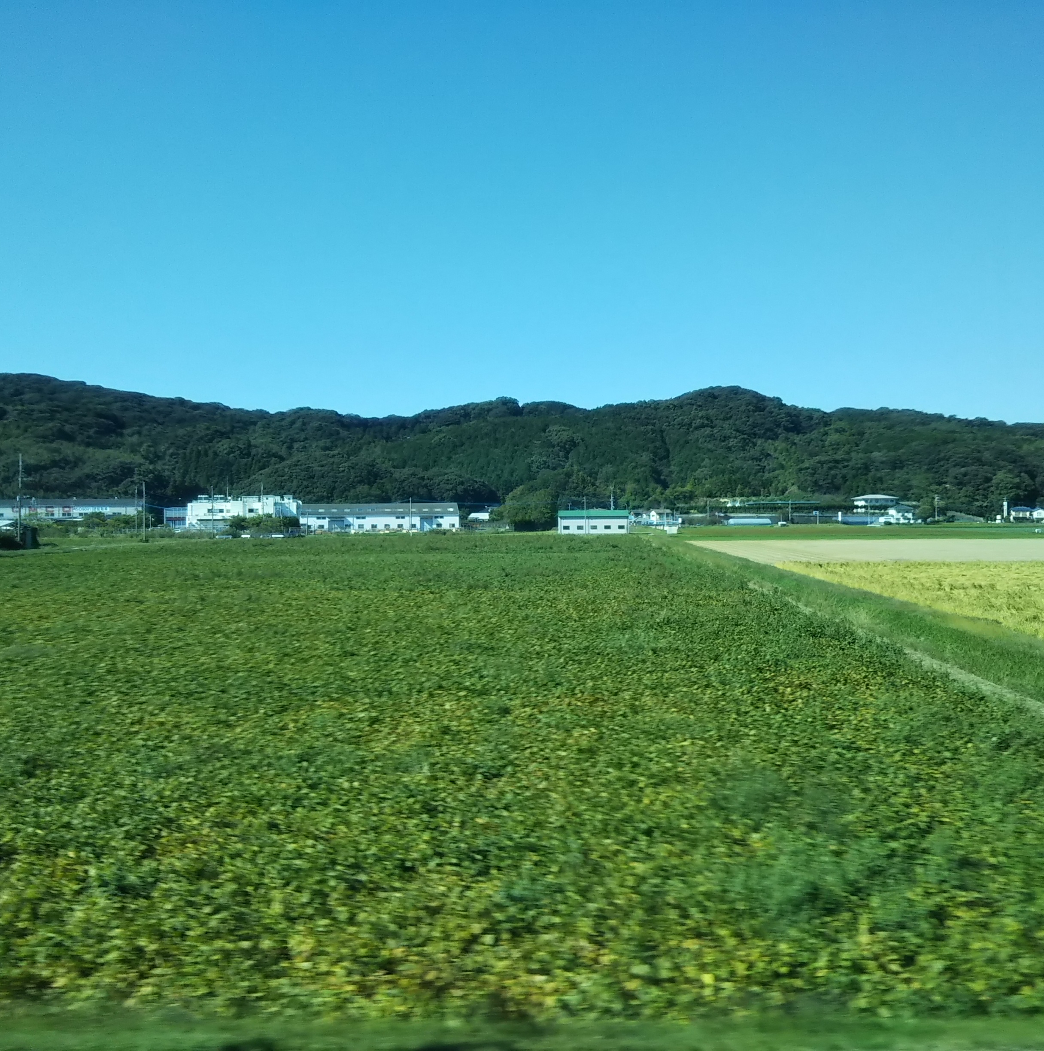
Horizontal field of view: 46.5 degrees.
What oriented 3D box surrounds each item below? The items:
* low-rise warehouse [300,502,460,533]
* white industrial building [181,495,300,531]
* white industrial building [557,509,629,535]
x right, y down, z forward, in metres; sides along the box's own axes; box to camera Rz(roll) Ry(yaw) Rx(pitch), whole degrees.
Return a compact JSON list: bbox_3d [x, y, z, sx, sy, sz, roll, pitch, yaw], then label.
[{"bbox_3d":[-48.400,-2.600,416.000,53.000,9.800,22.000,0,0,-6],"label":"low-rise warehouse"},{"bbox_3d":[-91.000,-3.800,400.000,35.500,12.000,24.000,0,0,-6],"label":"white industrial building"},{"bbox_3d":[20.000,-0.850,340.000,19.500,6.500,11.000,0,0,3],"label":"white industrial building"}]

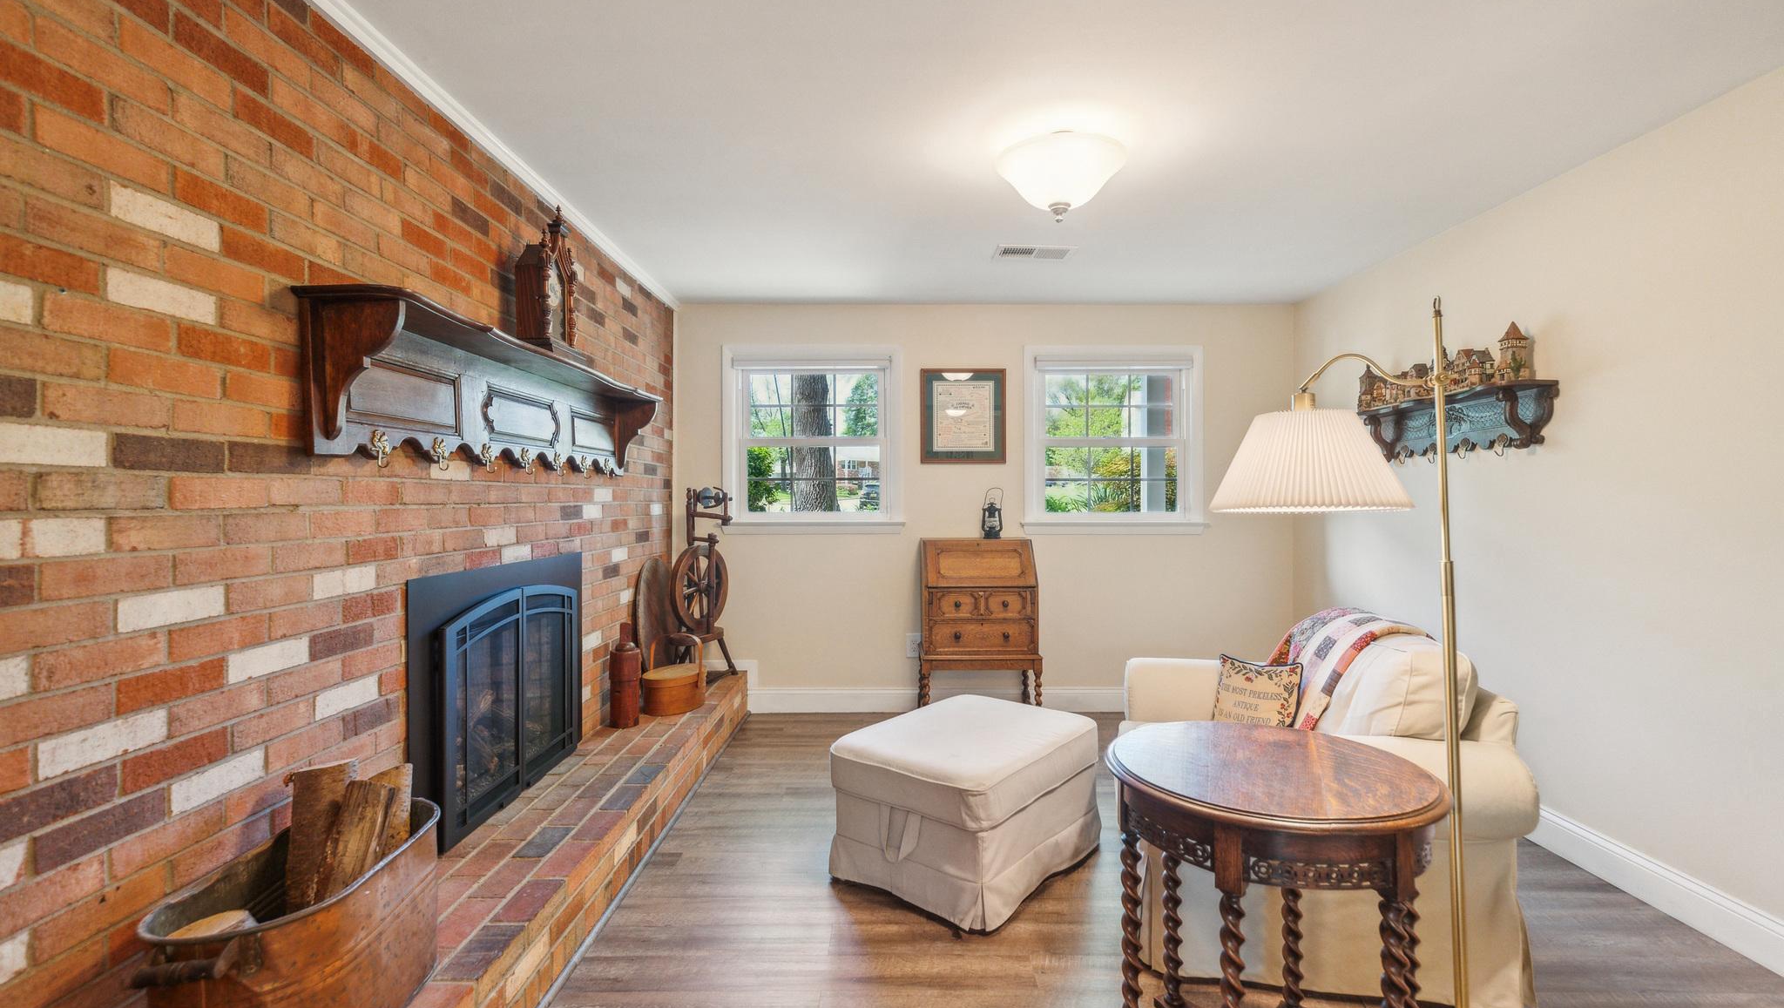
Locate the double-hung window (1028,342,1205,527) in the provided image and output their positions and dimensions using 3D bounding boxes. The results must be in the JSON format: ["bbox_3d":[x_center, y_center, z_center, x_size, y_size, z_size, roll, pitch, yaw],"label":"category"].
[{"bbox_3d":[1.300,-0.380,4.357,1.060,1.080,0.120,0,0,0],"label":"double-hung window"}]

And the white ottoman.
[{"bbox_3d":[0.285,1.029,2.638,0.610,0.440,0.820,0,1,39],"label":"white ottoman"}]

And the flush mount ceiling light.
[{"bbox_3d":[0.556,-1.052,2.432,0.435,0.246,0.435,0,0,0],"label":"flush mount ceiling light"}]

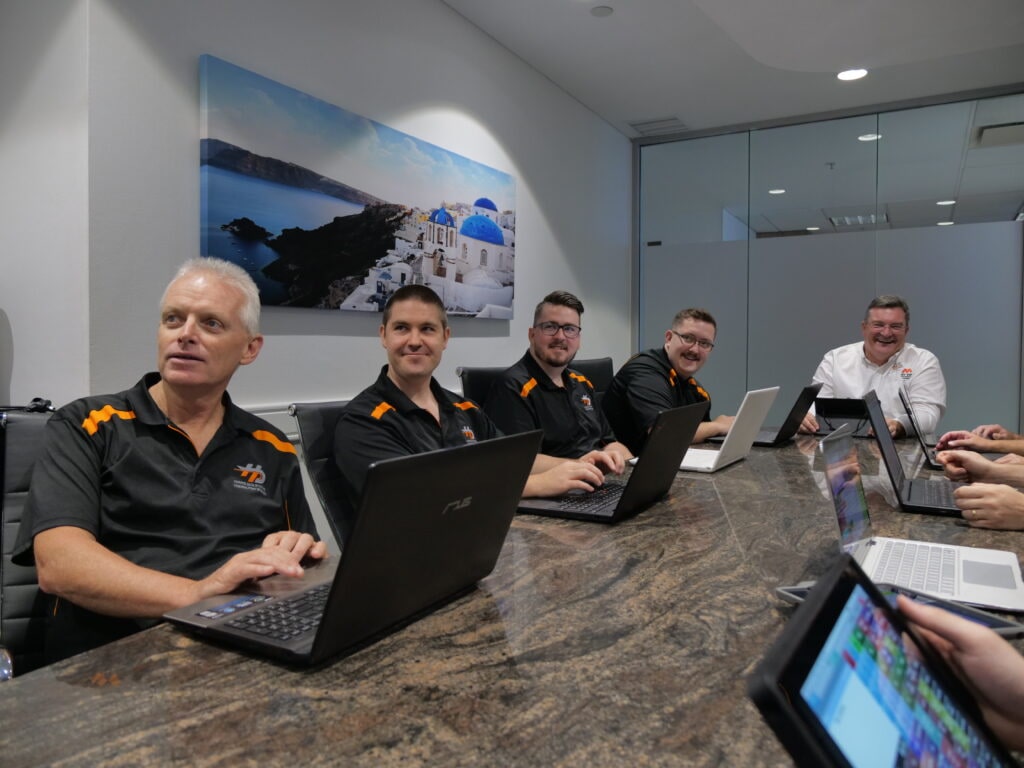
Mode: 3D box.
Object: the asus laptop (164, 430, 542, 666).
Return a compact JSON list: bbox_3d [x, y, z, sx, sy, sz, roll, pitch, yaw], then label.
[{"bbox_3d":[-0.200,0.195,0.982,0.343,0.253,0.378,2,4,30],"label":"asus laptop"}]

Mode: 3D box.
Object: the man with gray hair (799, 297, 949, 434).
[{"bbox_3d":[1.600,0.280,3.110,0.580,1.320,0.780,2,4,29],"label":"man with gray hair"}]

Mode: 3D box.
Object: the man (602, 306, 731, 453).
[{"bbox_3d":[0.600,0.343,2.820,0.850,1.290,0.600,2,3,38],"label":"man"}]

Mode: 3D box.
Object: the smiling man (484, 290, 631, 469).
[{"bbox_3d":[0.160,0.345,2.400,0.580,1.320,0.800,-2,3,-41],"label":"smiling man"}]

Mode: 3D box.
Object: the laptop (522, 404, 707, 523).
[{"bbox_3d":[0.257,0.180,1.790,0.360,0.257,0.370,2,3,30],"label":"laptop"}]

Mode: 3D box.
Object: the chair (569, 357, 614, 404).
[{"bbox_3d":[0.490,0.450,2.850,0.600,1.060,0.580,2,3,35],"label":"chair"}]

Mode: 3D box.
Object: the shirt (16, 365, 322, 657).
[{"bbox_3d":[-0.615,0.270,1.290,0.540,0.610,0.330,-2,3,-40],"label":"shirt"}]

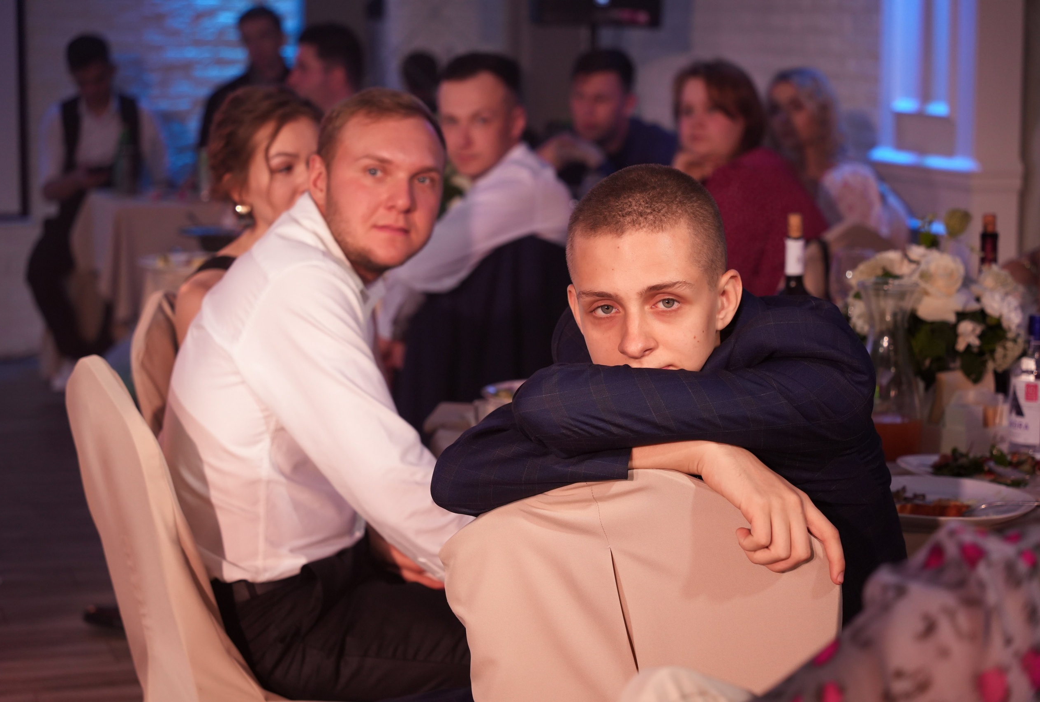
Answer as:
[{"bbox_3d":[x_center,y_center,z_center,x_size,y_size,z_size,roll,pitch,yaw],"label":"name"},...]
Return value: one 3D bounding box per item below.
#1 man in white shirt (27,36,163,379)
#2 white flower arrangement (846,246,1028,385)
[{"bbox_3d":[-1.610,-0.497,8.932,0.520,1.380,0.680,1,8,7],"label":"man in white shirt"},{"bbox_3d":[0.679,-0.024,3.803,0.300,0.290,0.290,0,7,0],"label":"white flower arrangement"}]

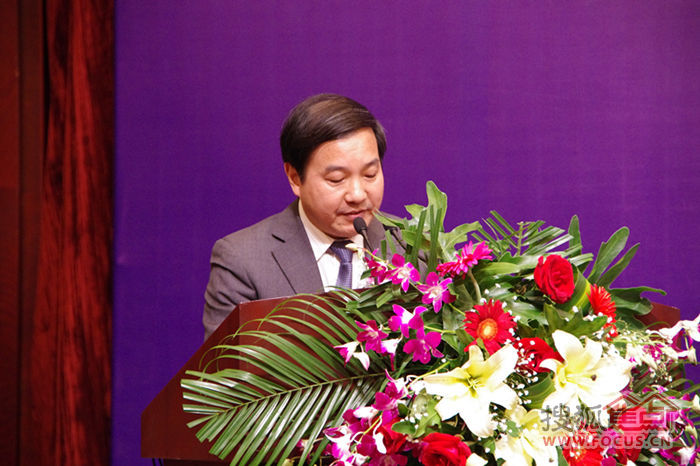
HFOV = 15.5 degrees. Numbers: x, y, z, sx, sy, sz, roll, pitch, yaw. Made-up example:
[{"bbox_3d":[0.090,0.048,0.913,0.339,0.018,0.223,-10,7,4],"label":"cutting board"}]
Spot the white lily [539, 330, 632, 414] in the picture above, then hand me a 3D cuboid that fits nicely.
[{"bbox_3d":[0.353,0.207,3.830,0.120,0.120,0.085,2,-4,-30],"label":"white lily"}]

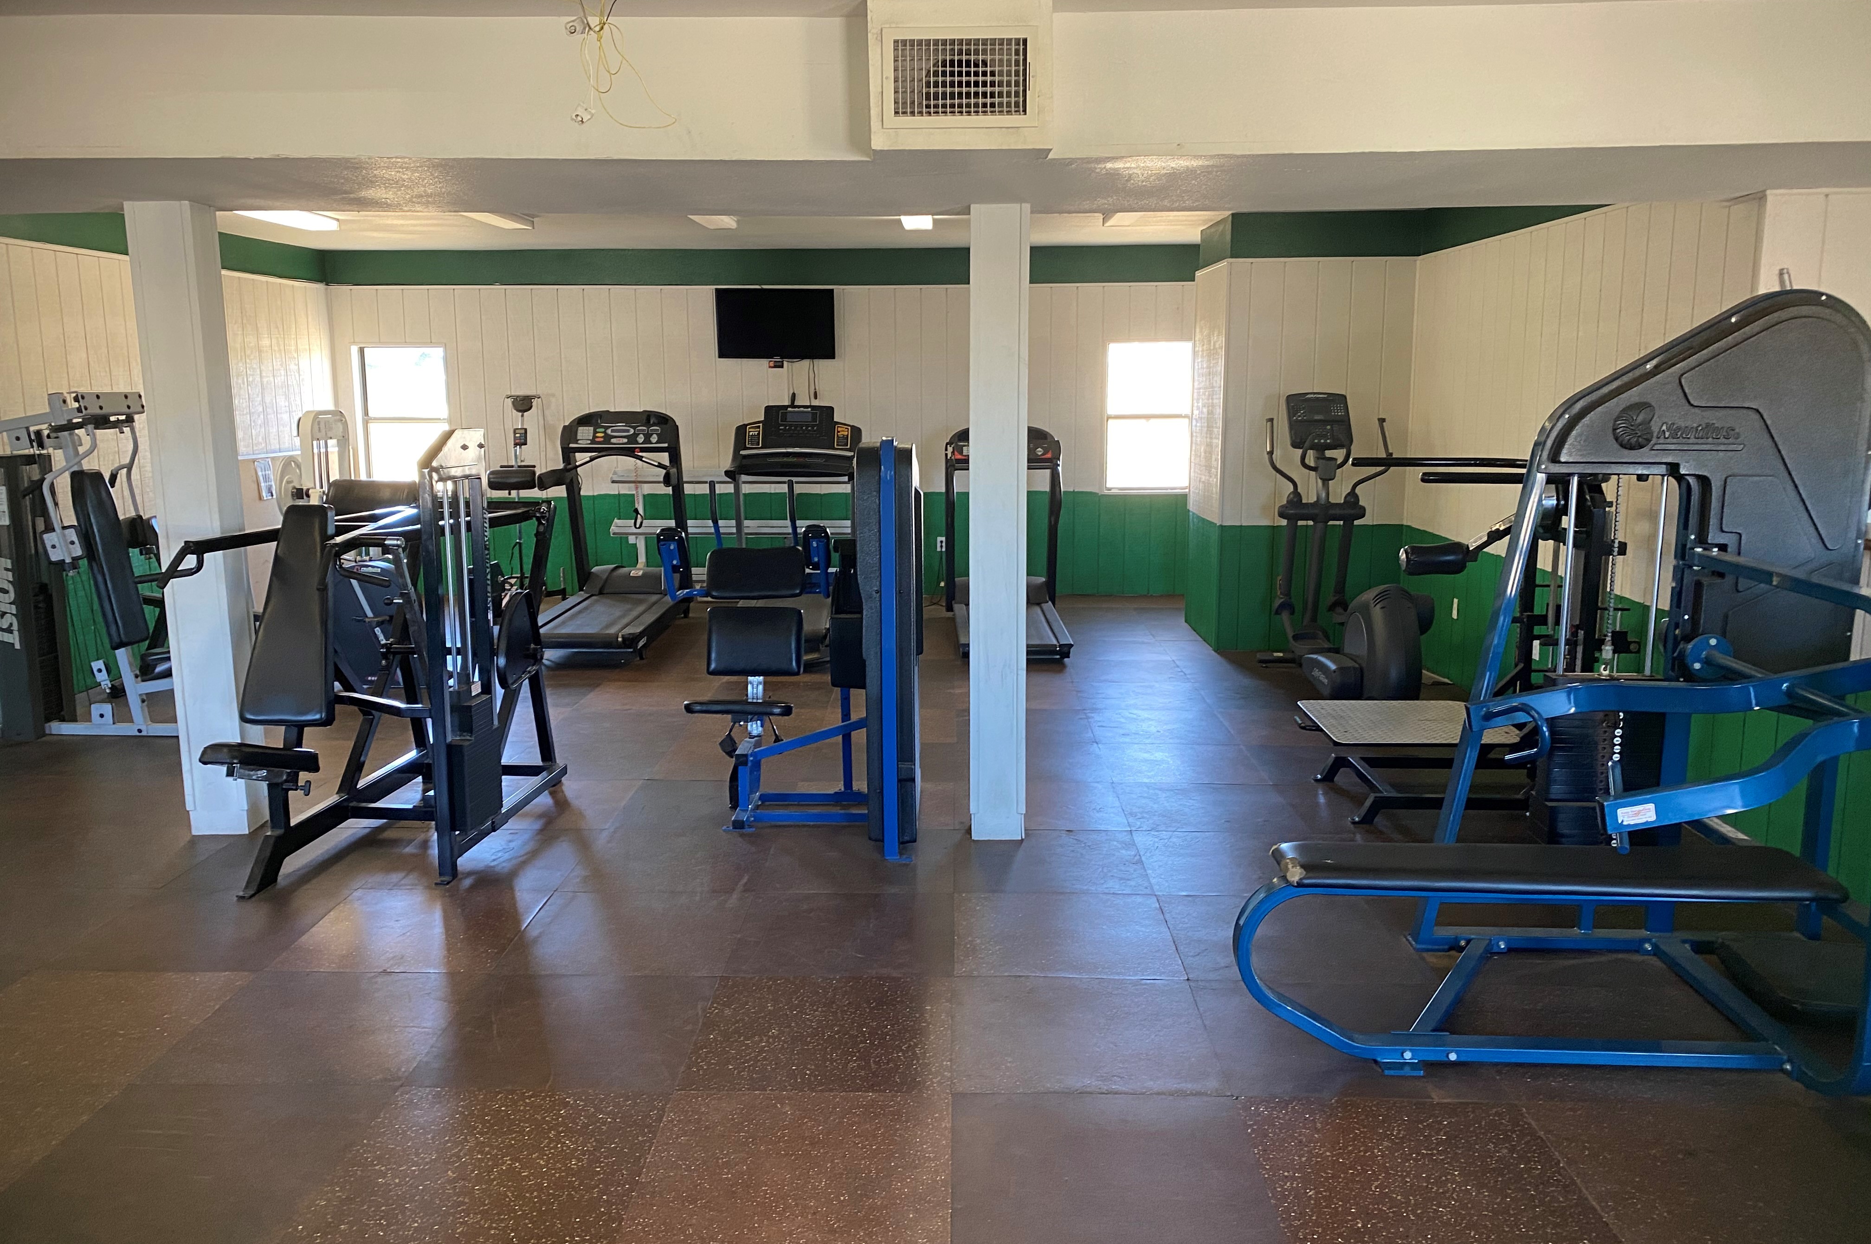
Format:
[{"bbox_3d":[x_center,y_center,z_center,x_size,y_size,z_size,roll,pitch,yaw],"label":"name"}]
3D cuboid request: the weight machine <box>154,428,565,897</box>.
[{"bbox_3d":[-2.031,0.040,5.135,0.990,1.490,1.460,1,10,6],"label":"weight machine"}]

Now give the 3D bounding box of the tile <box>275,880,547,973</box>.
[{"bbox_3d":[-1.469,0.880,4.008,0.610,0.012,0.610,0,10,1],"label":"tile"}]

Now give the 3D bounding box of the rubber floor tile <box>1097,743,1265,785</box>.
[{"bbox_3d":[1.005,0.584,5.767,0.610,0.012,0.610,0,10,1],"label":"rubber floor tile"}]

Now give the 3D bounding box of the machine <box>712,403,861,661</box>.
[{"bbox_3d":[-0.953,-0.666,9.237,0.930,1.500,1.950,0,10,1],"label":"machine"}]

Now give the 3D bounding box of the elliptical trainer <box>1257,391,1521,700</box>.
[{"bbox_3d":[2.229,-0.416,7.523,0.720,1.610,1.950,0,10,-1],"label":"elliptical trainer"}]

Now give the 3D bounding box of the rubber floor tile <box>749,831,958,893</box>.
[{"bbox_3d":[-0.238,0.783,4.587,0.610,0.012,0.610,0,10,1],"label":"rubber floor tile"}]

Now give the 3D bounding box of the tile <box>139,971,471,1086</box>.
[{"bbox_3d":[-1.591,1.055,3.667,0.655,0.012,0.655,0,10,1],"label":"tile"}]

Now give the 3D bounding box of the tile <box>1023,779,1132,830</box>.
[{"bbox_3d":[0.380,0.682,5.160,0.610,0.014,0.610,0,10,1],"label":"tile"}]

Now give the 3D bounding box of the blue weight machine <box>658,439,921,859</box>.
[{"bbox_3d":[-0.509,0.026,4.991,0.945,1.345,1.050,0,10,1],"label":"blue weight machine"}]

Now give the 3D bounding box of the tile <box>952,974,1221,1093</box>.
[{"bbox_3d":[0.374,1.068,3.636,0.655,0.012,0.655,0,10,1],"label":"tile"}]

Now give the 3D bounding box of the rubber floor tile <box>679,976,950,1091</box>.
[{"bbox_3d":[-0.261,0.988,3.384,0.610,0.012,0.610,0,10,1],"label":"rubber floor tile"}]

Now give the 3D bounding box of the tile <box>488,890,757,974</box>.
[{"bbox_3d":[-0.859,0.880,3.985,0.610,0.014,0.610,0,10,1],"label":"tile"}]

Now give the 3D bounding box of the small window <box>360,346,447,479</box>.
[{"bbox_3d":[-3.826,-1.458,10.120,0.650,1.050,0.100,0,10,1],"label":"small window"}]

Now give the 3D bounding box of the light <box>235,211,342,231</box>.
[{"bbox_3d":[-3.502,-2.167,7.457,0.180,0.080,1.220,0,10,1],"label":"light"}]

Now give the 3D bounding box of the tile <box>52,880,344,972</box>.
[{"bbox_3d":[-2.235,0.940,4.322,0.655,0.012,0.655,0,10,1],"label":"tile"}]

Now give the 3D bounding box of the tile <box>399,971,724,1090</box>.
[{"bbox_3d":[-0.869,0.983,3.388,0.610,0.014,0.610,0,10,1],"label":"tile"}]

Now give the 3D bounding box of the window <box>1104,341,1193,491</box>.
[{"bbox_3d":[1.552,-1.473,10.080,0.630,1.050,0.100,0,10,1],"label":"window"}]

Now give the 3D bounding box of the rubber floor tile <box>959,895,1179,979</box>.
[{"bbox_3d":[0.360,0.888,3.966,0.610,0.014,0.610,0,10,1],"label":"rubber floor tile"}]

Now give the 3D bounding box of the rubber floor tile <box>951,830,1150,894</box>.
[{"bbox_3d":[0.372,0.786,4.576,0.610,0.012,0.610,0,10,1],"label":"rubber floor tile"}]

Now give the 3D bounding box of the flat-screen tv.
[{"bbox_3d":[-1.200,-2.251,10.633,0.895,0.515,0.070,0,13,1],"label":"flat-screen tv"}]

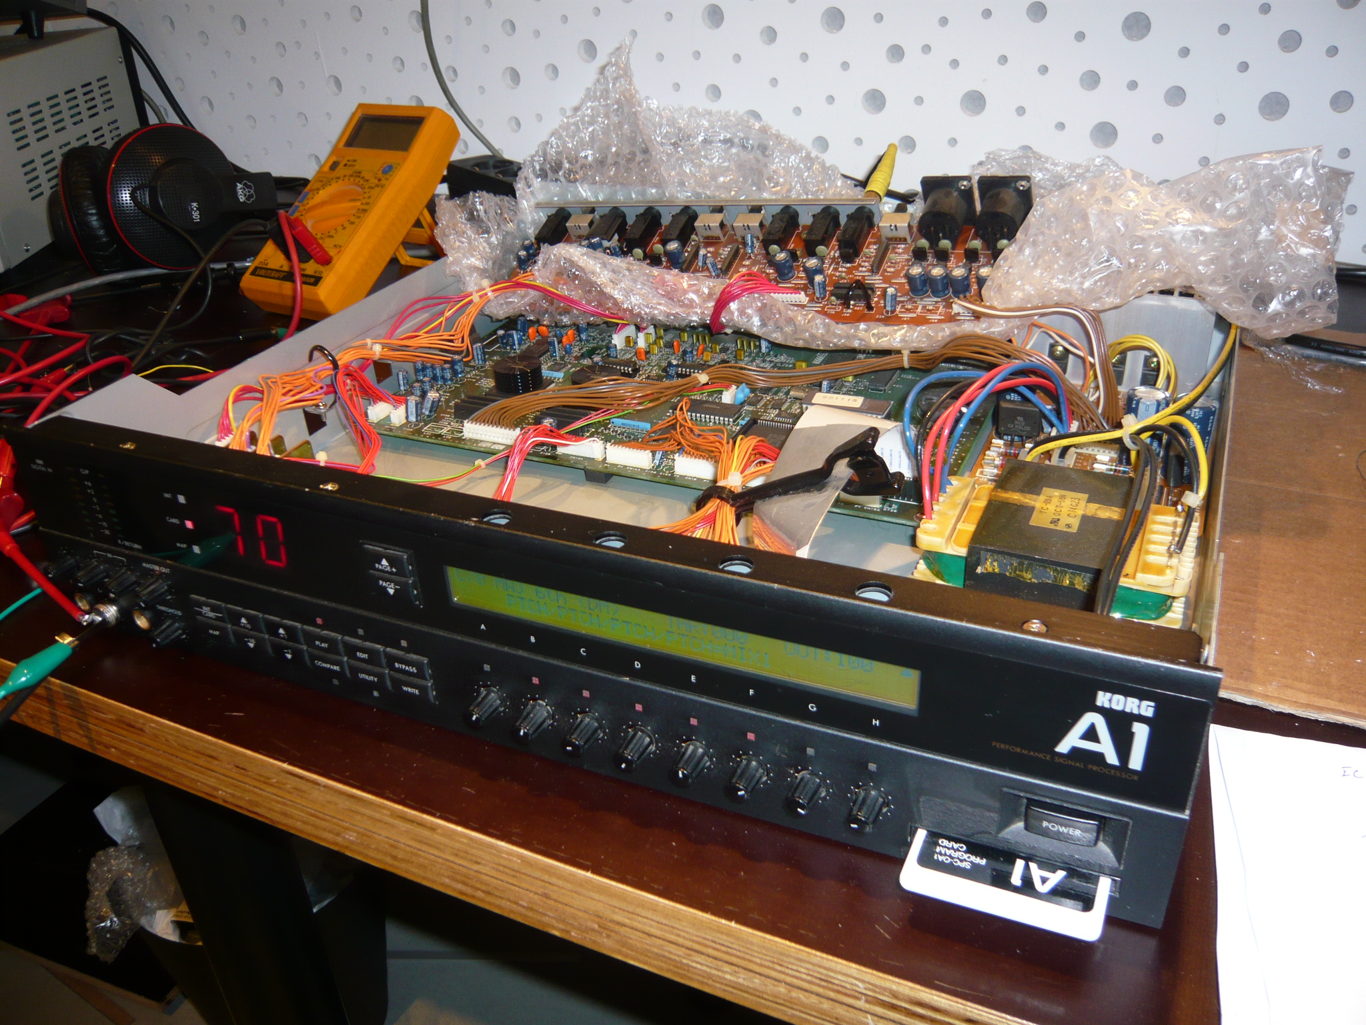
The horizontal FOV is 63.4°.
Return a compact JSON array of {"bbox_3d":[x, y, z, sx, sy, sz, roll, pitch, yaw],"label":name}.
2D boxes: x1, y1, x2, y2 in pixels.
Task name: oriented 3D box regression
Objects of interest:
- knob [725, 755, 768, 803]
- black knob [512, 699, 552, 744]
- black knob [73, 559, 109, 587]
[{"bbox_3d":[0.019,0.081,0.333,0.010,0.010,0.011,10,33,23],"label":"knob"},{"bbox_3d":[-0.049,0.069,0.362,0.010,0.010,0.011,10,33,23],"label":"black knob"},{"bbox_3d":[-0.232,0.024,0.433,0.010,0.010,0.011,10,33,23],"label":"black knob"}]

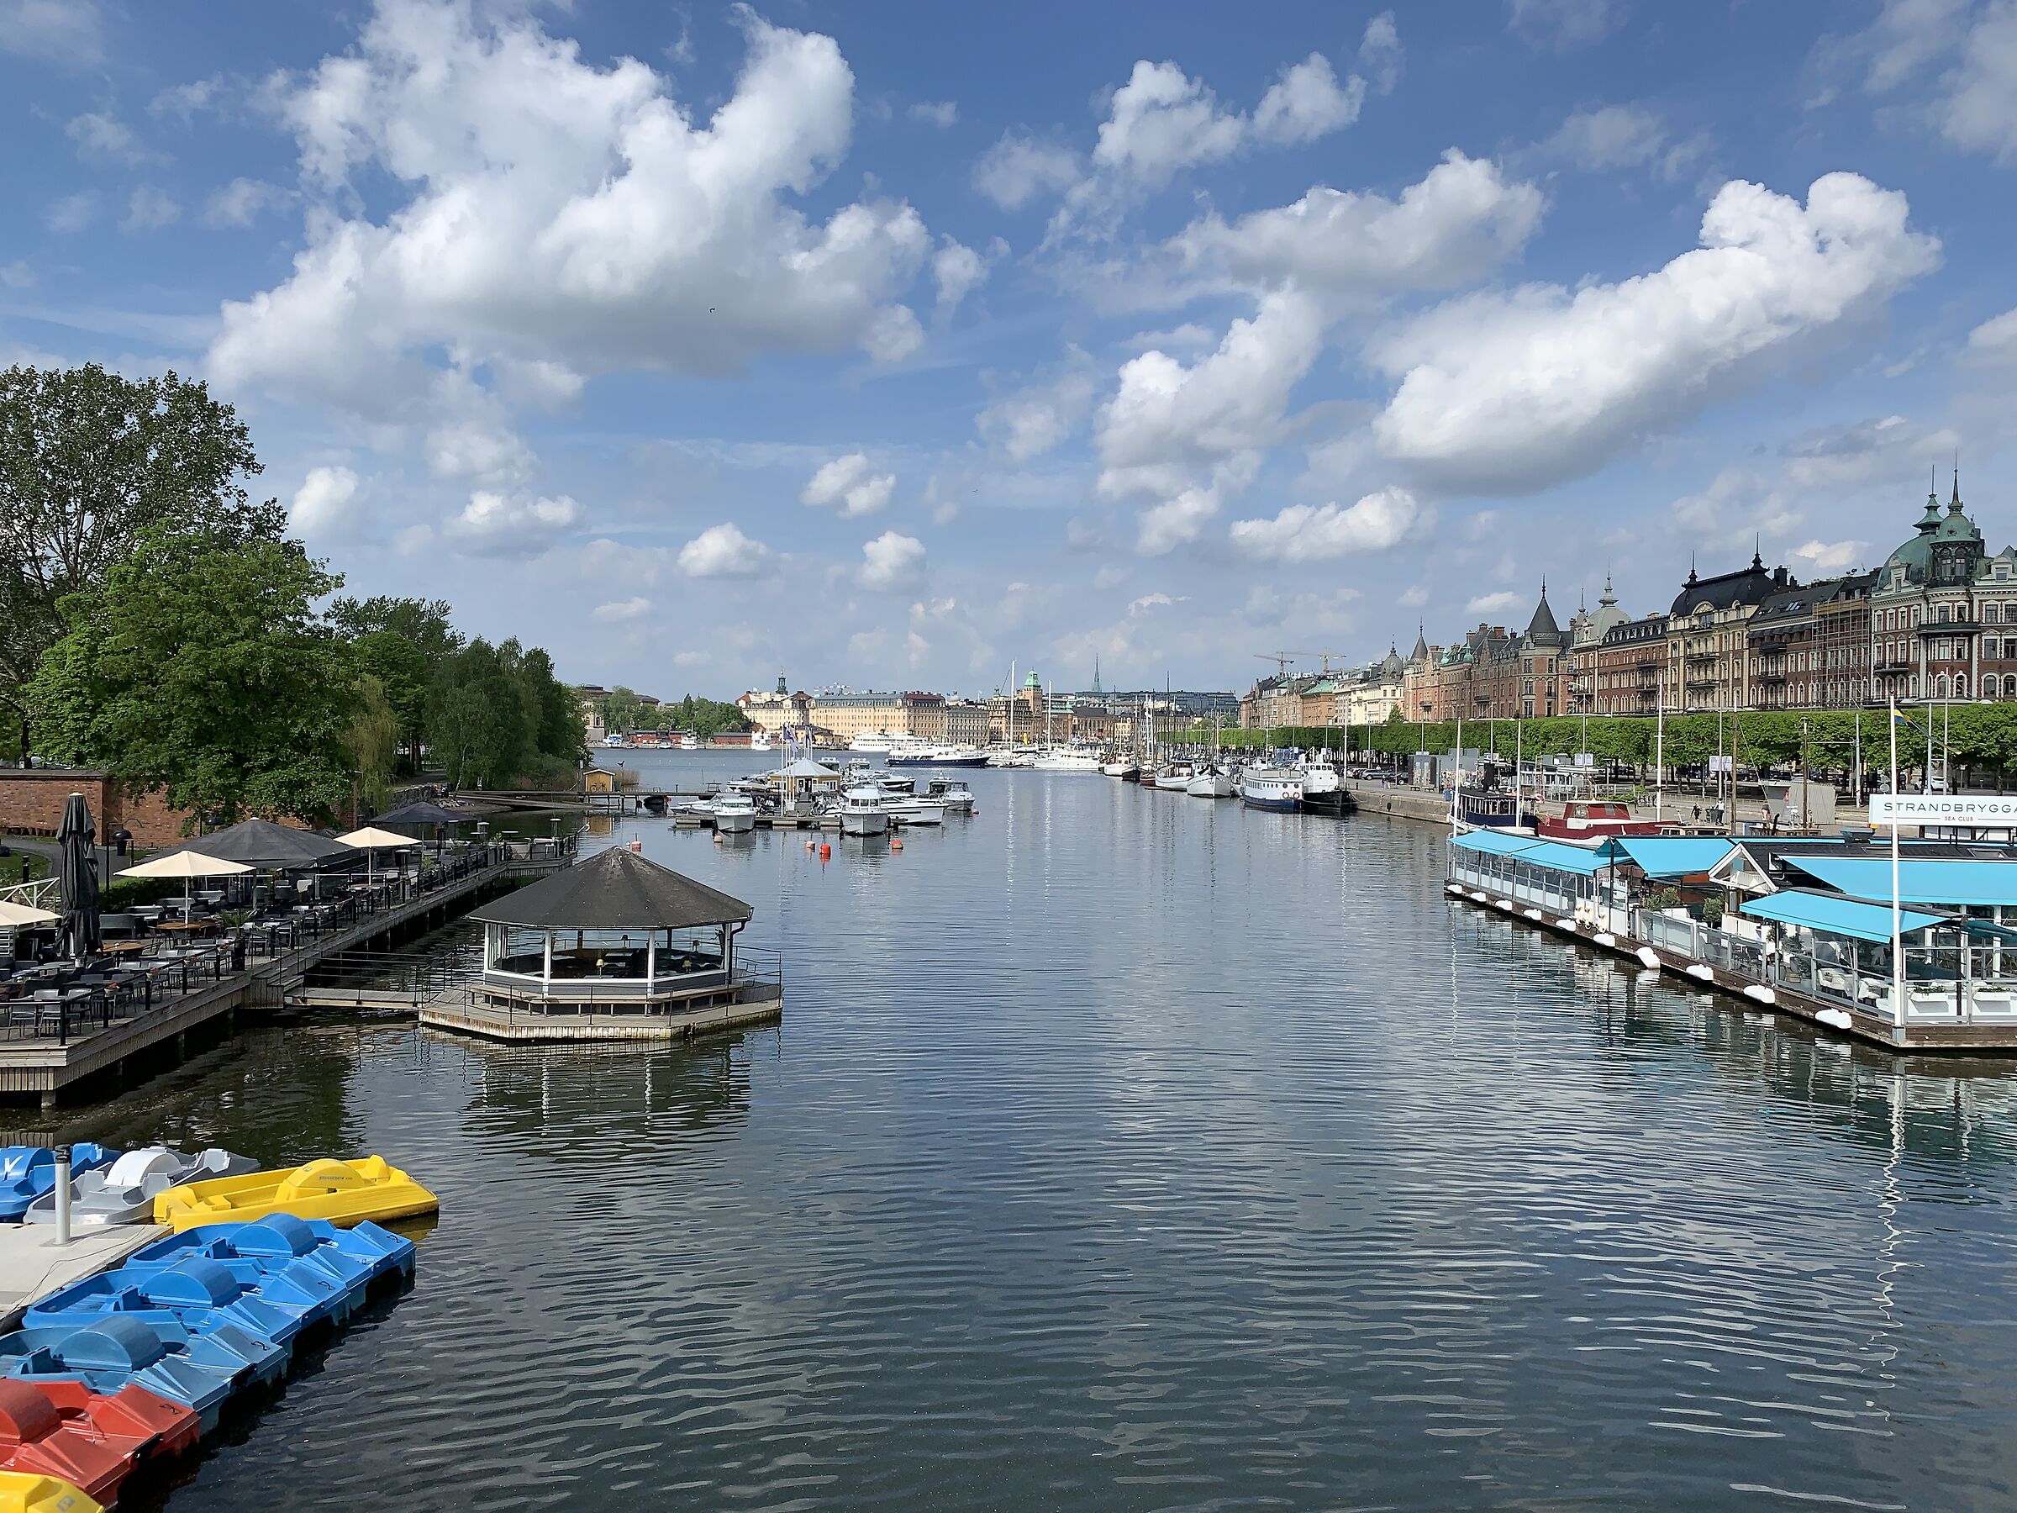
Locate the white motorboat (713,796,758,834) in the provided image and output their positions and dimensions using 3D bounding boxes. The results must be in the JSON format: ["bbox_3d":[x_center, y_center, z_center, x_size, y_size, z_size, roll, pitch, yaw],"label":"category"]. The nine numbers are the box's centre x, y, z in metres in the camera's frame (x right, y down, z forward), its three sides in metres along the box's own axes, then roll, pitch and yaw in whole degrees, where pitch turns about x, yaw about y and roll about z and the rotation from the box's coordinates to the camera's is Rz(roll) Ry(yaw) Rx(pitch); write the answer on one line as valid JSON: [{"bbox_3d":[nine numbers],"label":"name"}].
[{"bbox_3d":[-21.008,4.350,117.300,3.100,2.800,8.400,0,1,-8],"label":"white motorboat"}]

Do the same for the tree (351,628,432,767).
[{"bbox_3d":[-70.221,-6.204,172.000,9.600,16.040,9.600,0,1,0],"label":"tree"}]

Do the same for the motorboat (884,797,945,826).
[{"bbox_3d":[-8.600,4.571,124.000,7.600,2.300,2.600,0,1,-9],"label":"motorboat"}]

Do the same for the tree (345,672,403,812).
[{"bbox_3d":[-47.661,-0.997,113.000,5.300,10.580,5.300,0,1,0],"label":"tree"}]

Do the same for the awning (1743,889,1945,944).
[{"bbox_3d":[21.183,4.048,38.782,1.400,0.570,6.900,0,1,-1],"label":"awning"}]

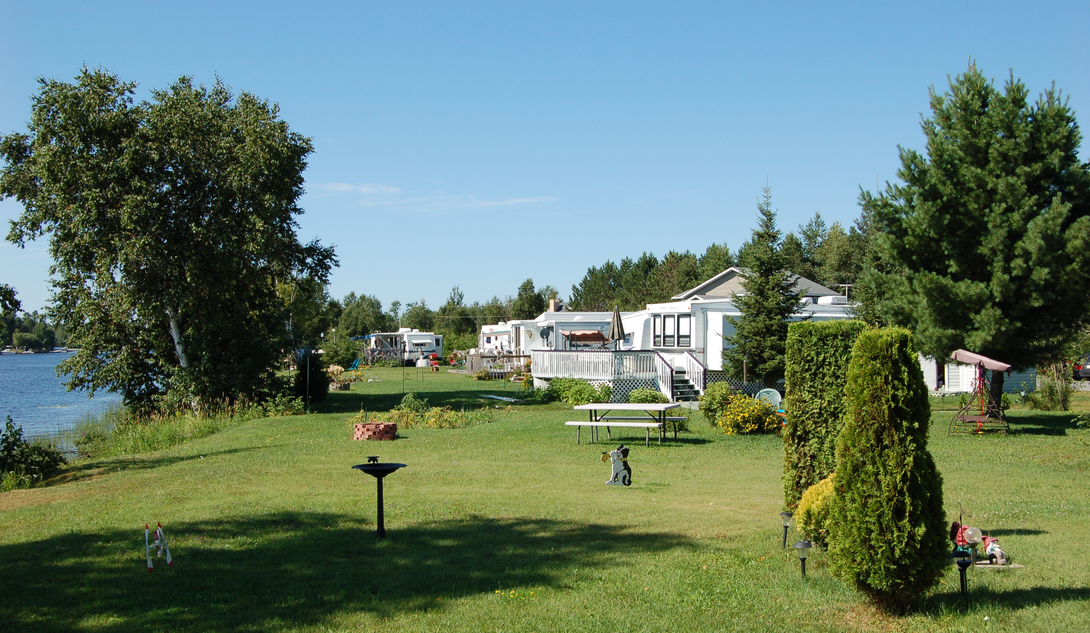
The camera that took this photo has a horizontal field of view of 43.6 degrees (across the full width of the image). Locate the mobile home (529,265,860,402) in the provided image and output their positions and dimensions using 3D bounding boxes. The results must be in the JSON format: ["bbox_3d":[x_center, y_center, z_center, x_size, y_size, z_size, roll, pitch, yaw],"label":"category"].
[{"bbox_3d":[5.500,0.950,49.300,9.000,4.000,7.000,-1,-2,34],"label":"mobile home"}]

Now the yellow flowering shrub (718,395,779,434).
[{"bbox_3d":[4.219,2.005,28.213,1.270,0.780,1.150,0,-1,0],"label":"yellow flowering shrub"}]

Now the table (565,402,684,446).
[{"bbox_3d":[1.550,2.020,25.450,1.830,0.730,1.450,-1,-1,27],"label":"table"}]

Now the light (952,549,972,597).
[{"bbox_3d":[3.010,1.860,9.830,0.140,0.355,0.140,0,-1,0],"label":"light"}]

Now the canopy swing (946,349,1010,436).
[{"bbox_3d":[9.200,1.580,28.700,1.220,1.760,1.800,0,-1,20],"label":"canopy swing"}]

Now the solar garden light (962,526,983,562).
[{"bbox_3d":[3.460,1.850,11.000,0.140,0.315,0.140,0,-1,0],"label":"solar garden light"}]

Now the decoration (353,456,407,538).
[{"bbox_3d":[-1.556,1.704,12.818,0.507,0.765,0.507,0,-1,0],"label":"decoration"}]

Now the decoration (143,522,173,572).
[{"bbox_3d":[-3.061,1.846,10.765,0.220,0.400,0.220,0,-1,-20],"label":"decoration"}]

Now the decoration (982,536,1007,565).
[{"bbox_3d":[3.668,1.915,11.114,0.180,0.235,0.150,-1,-1,37],"label":"decoration"}]

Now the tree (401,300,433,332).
[{"bbox_3d":[-13.420,1.492,142.999,3.500,6.400,3.500,0,-1,0],"label":"tree"}]

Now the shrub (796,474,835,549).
[{"bbox_3d":[2.652,1.749,12.448,0.720,0.660,0.700,0,-1,0],"label":"shrub"}]

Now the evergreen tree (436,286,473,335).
[{"bbox_3d":[-9.995,0.782,150.014,4.100,8.100,4.100,0,-1,0],"label":"evergreen tree"}]

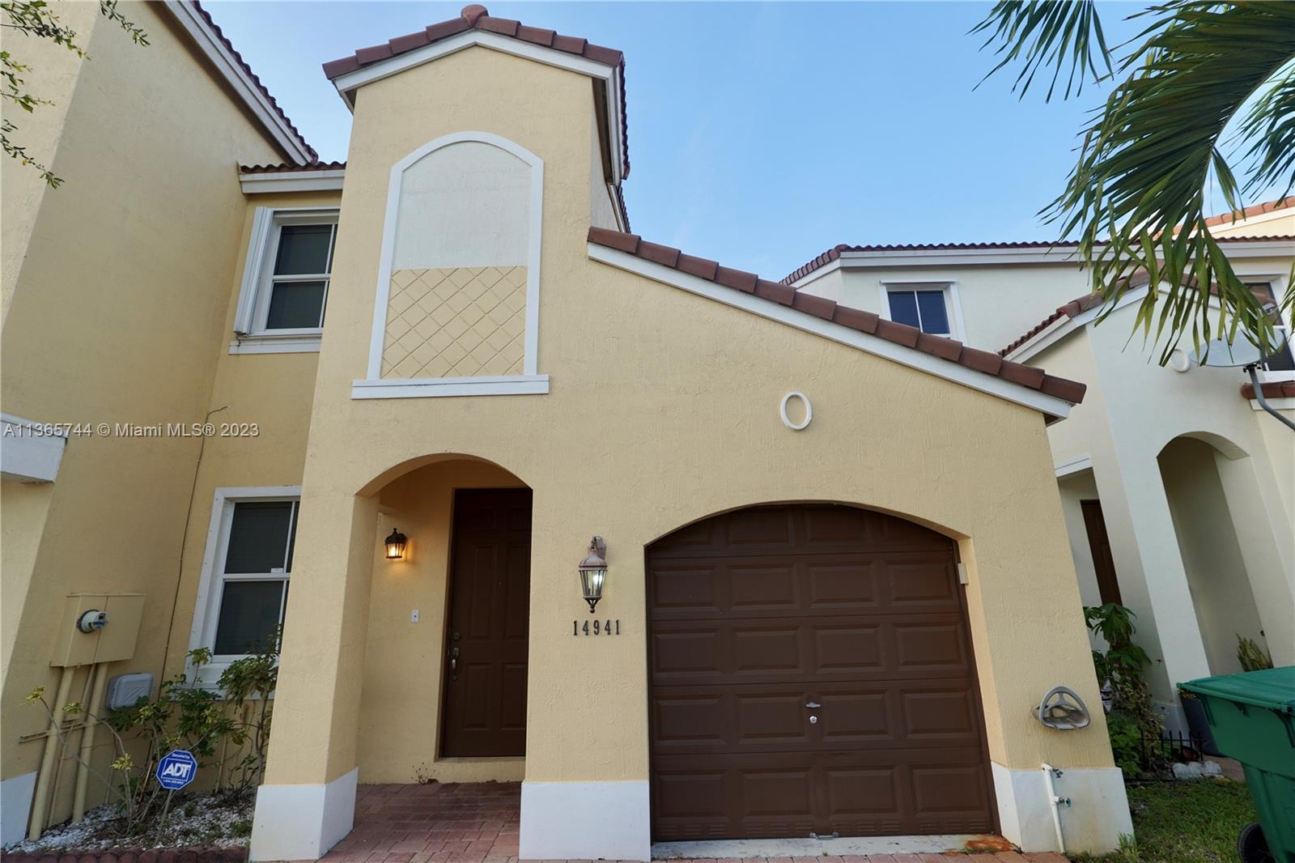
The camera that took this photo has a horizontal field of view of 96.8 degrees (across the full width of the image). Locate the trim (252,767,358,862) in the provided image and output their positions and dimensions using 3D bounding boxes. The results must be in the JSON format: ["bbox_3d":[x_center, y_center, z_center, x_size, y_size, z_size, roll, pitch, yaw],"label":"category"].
[{"bbox_3d":[-2.390,2.671,4.041,0.468,0.463,0.463,-1,-14,0],"label":"trim"}]

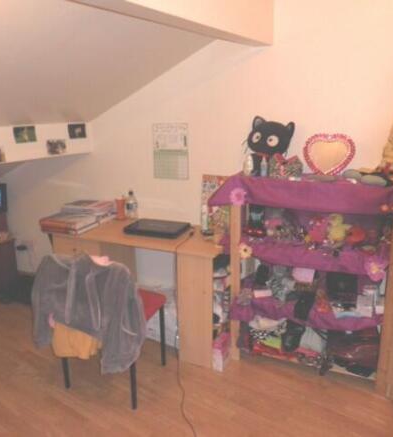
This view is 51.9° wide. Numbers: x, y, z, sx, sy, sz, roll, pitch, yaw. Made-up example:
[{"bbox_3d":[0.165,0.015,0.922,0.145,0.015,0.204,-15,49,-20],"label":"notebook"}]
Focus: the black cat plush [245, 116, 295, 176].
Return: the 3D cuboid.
[{"bbox_3d":[0.451,-0.437,2.469,0.267,0.352,0.181,9,18,31],"label":"black cat plush"}]

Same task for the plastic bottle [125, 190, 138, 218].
[{"bbox_3d":[-0.489,-0.102,3.076,0.076,0.216,0.076,6,16,23],"label":"plastic bottle"}]

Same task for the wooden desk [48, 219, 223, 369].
[{"bbox_3d":[-0.350,0.449,2.906,1.228,0.755,0.554,6,16,23],"label":"wooden desk"}]

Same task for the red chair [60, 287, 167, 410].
[{"bbox_3d":[-0.470,0.566,2.360,0.463,0.815,0.523,4,16,18],"label":"red chair"}]

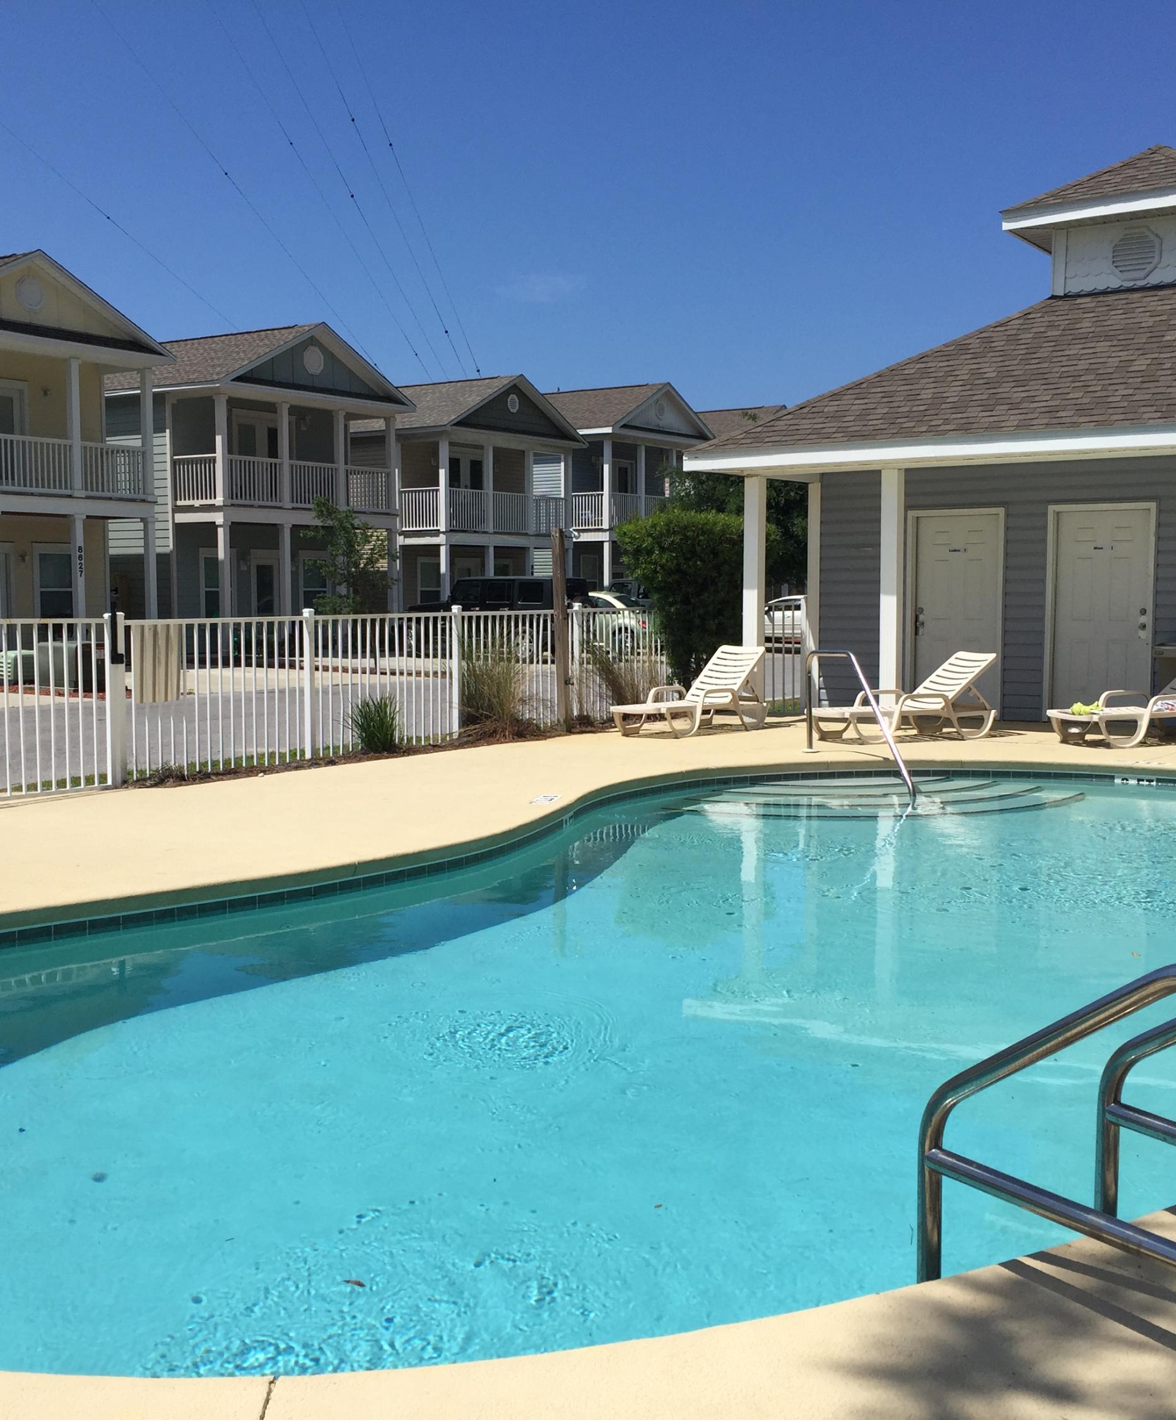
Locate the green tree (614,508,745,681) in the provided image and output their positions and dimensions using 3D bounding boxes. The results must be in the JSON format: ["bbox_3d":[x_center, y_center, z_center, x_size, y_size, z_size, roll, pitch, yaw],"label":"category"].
[{"bbox_3d":[1.136,-1.024,16.818,1.700,2.250,1.600,0,5,0],"label":"green tree"}]

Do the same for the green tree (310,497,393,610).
[{"bbox_3d":[-4.405,-2.398,29.785,1.700,3.250,1.650,0,5,0],"label":"green tree"}]

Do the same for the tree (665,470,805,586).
[{"bbox_3d":[4.007,-4.456,39.879,4.600,5.900,4.400,0,5,0],"label":"tree"}]

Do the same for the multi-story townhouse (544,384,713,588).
[{"bbox_3d":[-1.980,-6.096,49.987,10.500,7.556,6.100,3,6,33],"label":"multi-story townhouse"}]

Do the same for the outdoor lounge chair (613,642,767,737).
[{"bbox_3d":[1.038,-0.192,15.656,0.660,0.840,1.720,4,6,38],"label":"outdoor lounge chair"}]

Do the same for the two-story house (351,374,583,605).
[{"bbox_3d":[-6.053,-5.288,43.560,10.500,6.904,6.100,3,6,33],"label":"two-story house"}]

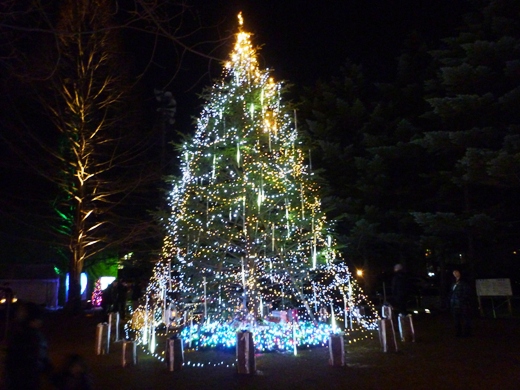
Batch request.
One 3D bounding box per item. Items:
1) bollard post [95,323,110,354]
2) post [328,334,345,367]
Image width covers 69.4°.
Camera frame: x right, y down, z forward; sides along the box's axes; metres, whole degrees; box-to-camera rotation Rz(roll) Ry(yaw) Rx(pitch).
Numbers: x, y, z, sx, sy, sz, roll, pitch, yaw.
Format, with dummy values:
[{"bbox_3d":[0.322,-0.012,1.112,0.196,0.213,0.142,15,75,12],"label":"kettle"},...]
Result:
[{"bbox_3d":[-3.721,3.389,8.893,0.220,0.659,0.220,9,-17,-39],"label":"bollard post"},{"bbox_3d":[1.362,2.751,6.684,0.235,0.510,0.235,-3,-12,8],"label":"post"}]

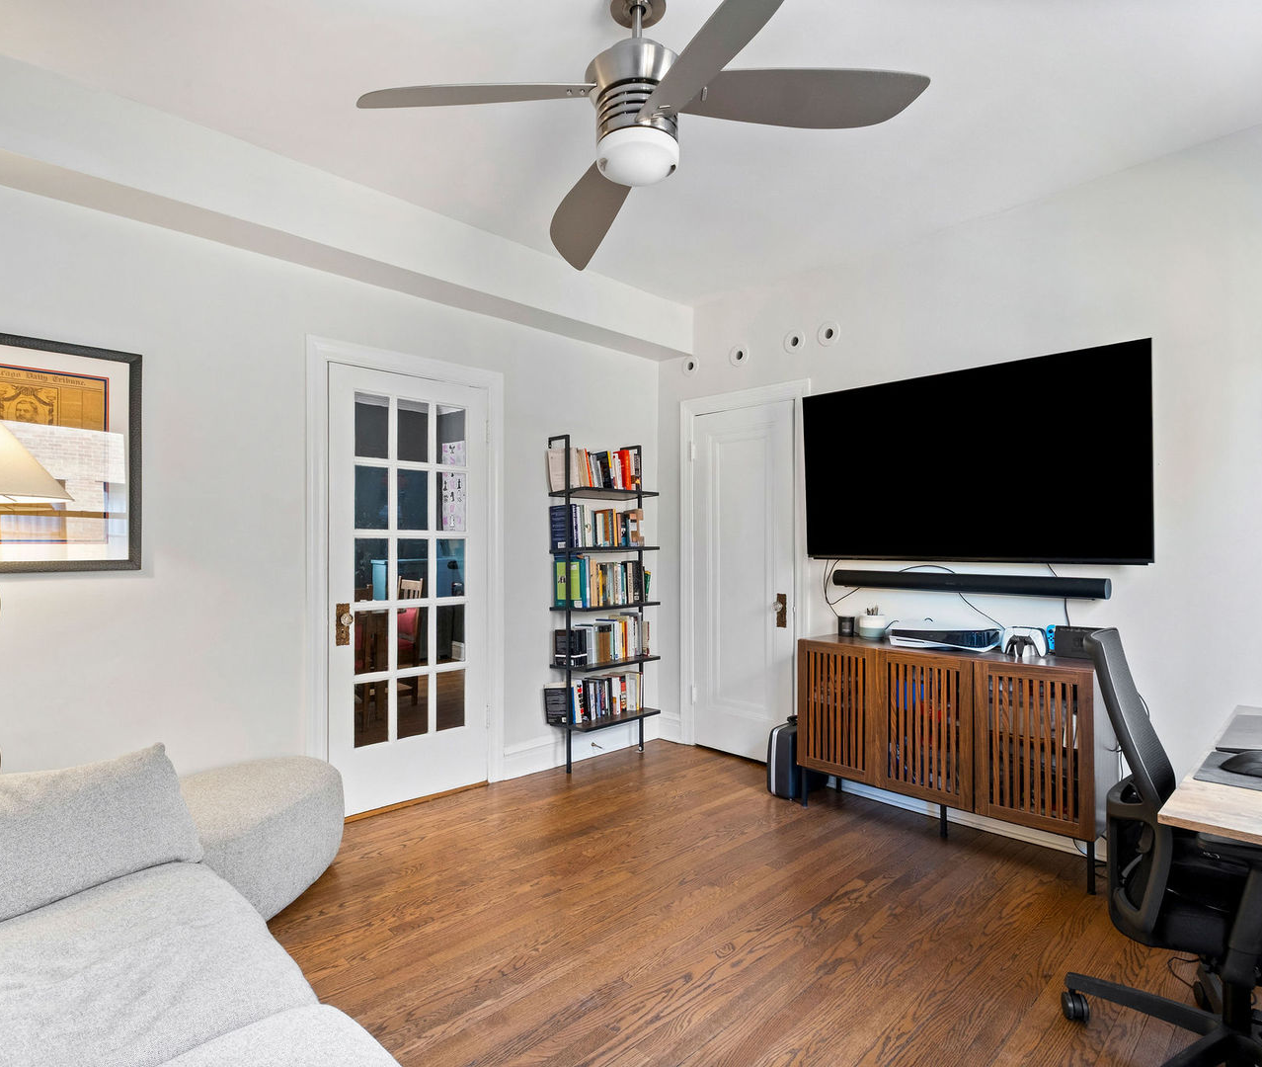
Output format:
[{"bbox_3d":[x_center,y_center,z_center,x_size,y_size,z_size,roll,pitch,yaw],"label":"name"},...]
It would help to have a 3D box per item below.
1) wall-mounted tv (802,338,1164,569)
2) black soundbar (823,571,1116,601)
[{"bbox_3d":[1.434,-0.297,2.989,0.048,0.826,1.446,-3,2,-44],"label":"wall-mounted tv"},{"bbox_3d":[1.442,0.225,2.974,0.116,0.087,1.139,1,-1,-44],"label":"black soundbar"}]

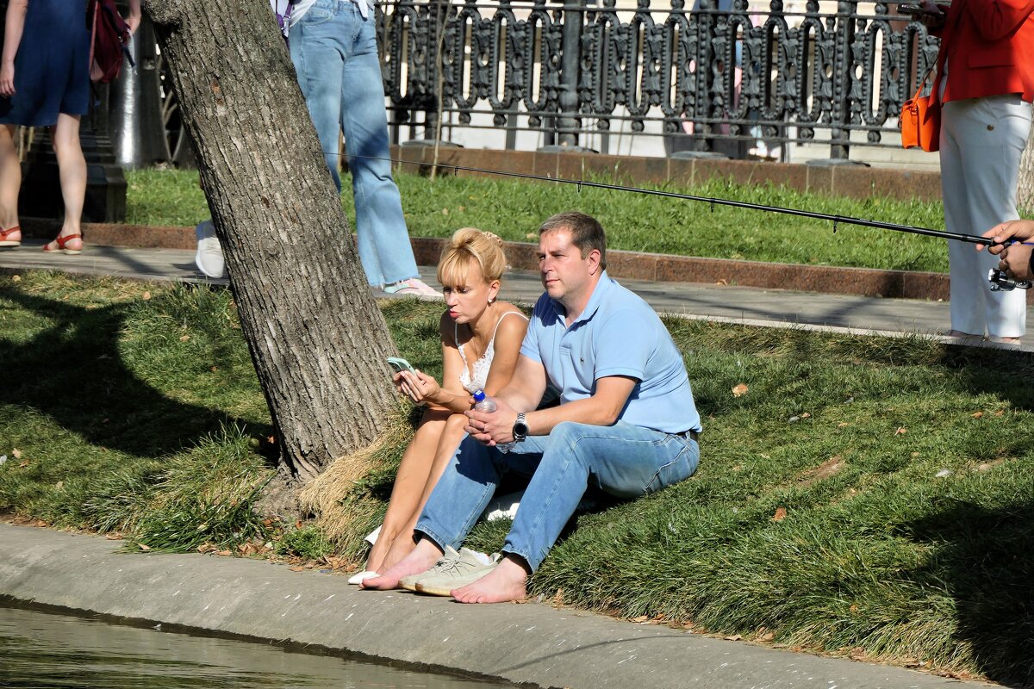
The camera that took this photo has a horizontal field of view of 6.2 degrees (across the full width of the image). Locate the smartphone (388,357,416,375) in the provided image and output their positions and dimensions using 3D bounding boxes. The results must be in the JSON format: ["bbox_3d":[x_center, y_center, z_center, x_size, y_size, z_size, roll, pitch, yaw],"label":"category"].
[{"bbox_3d":[-0.311,0.090,27.100,0.075,0.011,0.150,3,-43,47],"label":"smartphone"}]

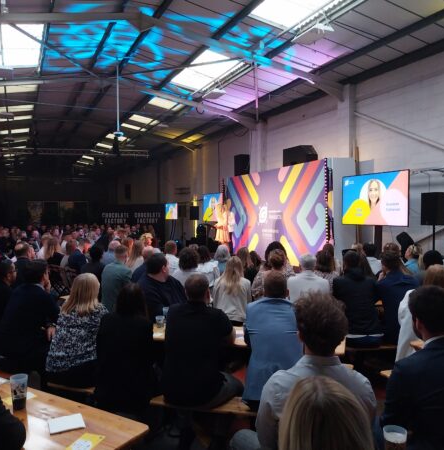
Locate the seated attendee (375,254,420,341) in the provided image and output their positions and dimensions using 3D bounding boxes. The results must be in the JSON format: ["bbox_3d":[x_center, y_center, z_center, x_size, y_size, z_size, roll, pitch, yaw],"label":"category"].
[{"bbox_3d":[1.610,0.900,4.320,0.500,1.320,0.750,0,1,-12],"label":"seated attendee"}]

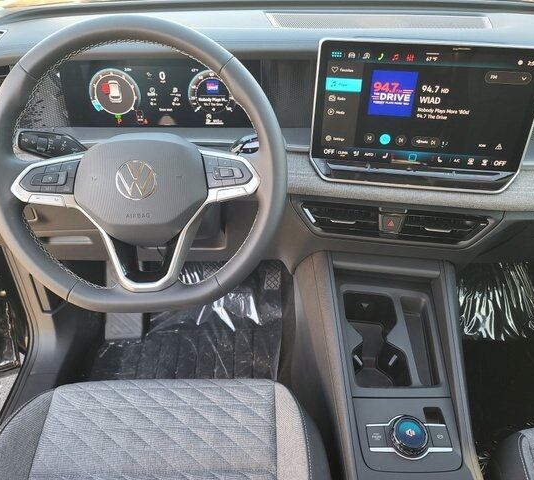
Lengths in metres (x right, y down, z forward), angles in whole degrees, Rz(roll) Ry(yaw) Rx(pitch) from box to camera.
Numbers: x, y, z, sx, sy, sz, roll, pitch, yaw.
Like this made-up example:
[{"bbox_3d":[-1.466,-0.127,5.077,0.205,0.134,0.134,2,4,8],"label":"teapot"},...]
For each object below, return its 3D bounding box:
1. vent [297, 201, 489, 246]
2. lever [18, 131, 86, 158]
[{"bbox_3d":[0.229,-0.030,0.825,0.330,0.058,0.040,5,27,7],"label":"vent"},{"bbox_3d":[-0.282,-0.126,0.622,0.106,0.039,0.030,5,11,-2],"label":"lever"}]

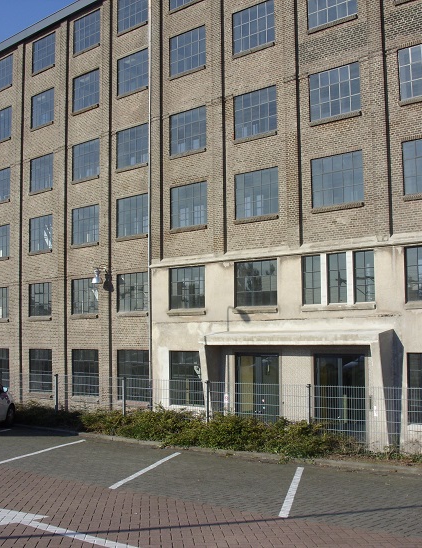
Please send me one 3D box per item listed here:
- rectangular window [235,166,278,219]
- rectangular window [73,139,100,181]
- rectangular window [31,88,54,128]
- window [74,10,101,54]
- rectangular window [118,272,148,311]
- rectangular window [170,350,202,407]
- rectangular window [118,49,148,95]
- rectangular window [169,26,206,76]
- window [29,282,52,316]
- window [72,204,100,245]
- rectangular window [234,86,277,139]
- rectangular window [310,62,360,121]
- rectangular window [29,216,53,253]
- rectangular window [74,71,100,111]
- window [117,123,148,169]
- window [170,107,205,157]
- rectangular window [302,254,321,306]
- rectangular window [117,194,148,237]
[{"bbox_3d":[1.375,-2.477,24.549,0.140,1.430,1.759,4,-6,-45],"label":"rectangular window"},{"bbox_3d":[-4.836,-4.413,31.317,0.160,1.426,1.778,3,-6,-44],"label":"rectangular window"},{"bbox_3d":[-7.041,-6.969,33.838,0.160,1.453,1.782,3,-6,-44],"label":"rectangular window"},{"bbox_3d":[-4.890,-9.525,31.674,0.140,1.421,1.787,4,-6,-43],"label":"window"},{"bbox_3d":[-2.782,0.640,28.628,0.140,1.373,1.798,4,-6,-43],"label":"rectangular window"},{"bbox_3d":[-0.780,3.411,26.347,0.140,1.799,1.712,4,-6,-45],"label":"rectangular window"},{"bbox_3d":[-2.808,-7.361,29.411,0.160,1.453,1.795,3,-6,-44],"label":"rectangular window"},{"bbox_3d":[-0.778,-7.596,27.411,0.140,1.429,1.789,4,-6,-44],"label":"rectangular window"},{"bbox_3d":[-7.318,1.123,34.224,0.150,1.438,1.815,4,-6,-44],"label":"window"},{"bbox_3d":[-4.871,-1.912,31.282,0.140,1.450,1.772,4,-6,-44],"label":"window"},{"bbox_3d":[1.416,-4.962,24.844,0.160,1.426,1.788,3,-6,-44],"label":"rectangular window"},{"bbox_3d":[3.531,-5.165,22.763,0.140,1.430,1.783,4,-6,-44],"label":"rectangular window"},{"bbox_3d":[-7.105,-1.672,33.367,0.140,1.430,1.767,4,-6,-43],"label":"rectangular window"},{"bbox_3d":[-4.894,-7.143,31.450,0.140,1.424,1.787,4,-6,-43],"label":"rectangular window"},{"bbox_3d":[-2.970,-4.737,30.084,0.150,1.491,1.825,4,-6,-44],"label":"window"},{"bbox_3d":[-0.723,-4.784,27.057,0.160,1.426,1.796,3,-6,-44],"label":"window"},{"bbox_3d":[2.866,0.162,22.883,0.140,1.388,0.646,4,-6,-45],"label":"rectangular window"},{"bbox_3d":[-2.837,-2.088,28.835,0.140,1.430,1.798,4,-6,-43],"label":"rectangular window"}]

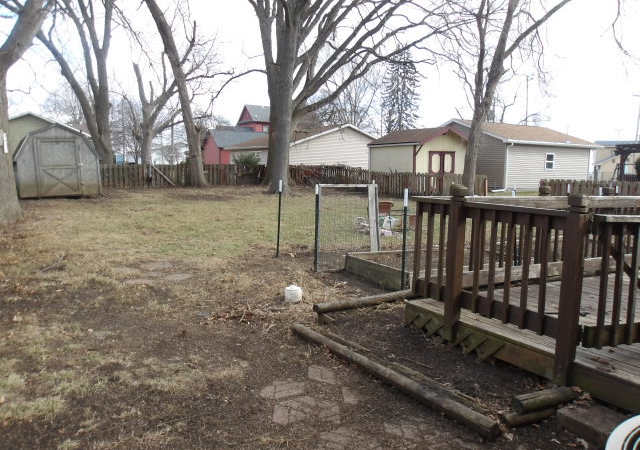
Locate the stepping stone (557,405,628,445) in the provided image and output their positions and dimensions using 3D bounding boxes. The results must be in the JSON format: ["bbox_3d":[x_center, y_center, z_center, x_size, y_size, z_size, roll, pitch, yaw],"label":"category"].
[{"bbox_3d":[1.785,1.262,3.127,0.370,0.100,0.410,-3,8,-32],"label":"stepping stone"}]

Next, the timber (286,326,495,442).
[{"bbox_3d":[0.405,1.133,3.948,0.115,0.090,2.218,-4,9,-35],"label":"timber"}]

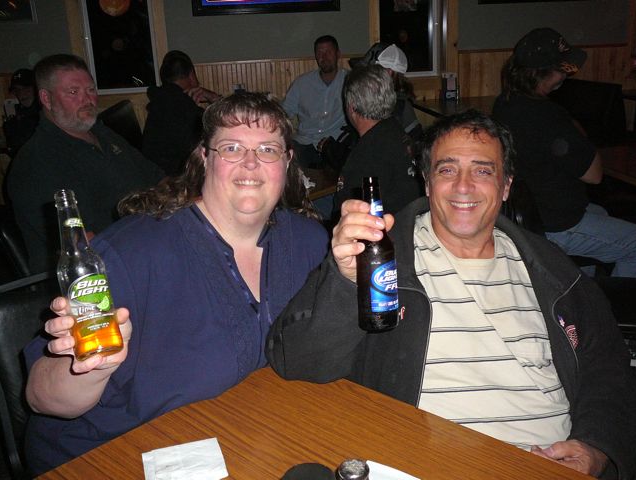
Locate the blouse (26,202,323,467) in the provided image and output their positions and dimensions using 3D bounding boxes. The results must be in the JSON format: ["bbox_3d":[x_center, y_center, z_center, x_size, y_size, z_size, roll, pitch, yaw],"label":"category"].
[{"bbox_3d":[-0.232,0.195,1.243,0.580,0.560,0.390,-13,21,-29],"label":"blouse"}]

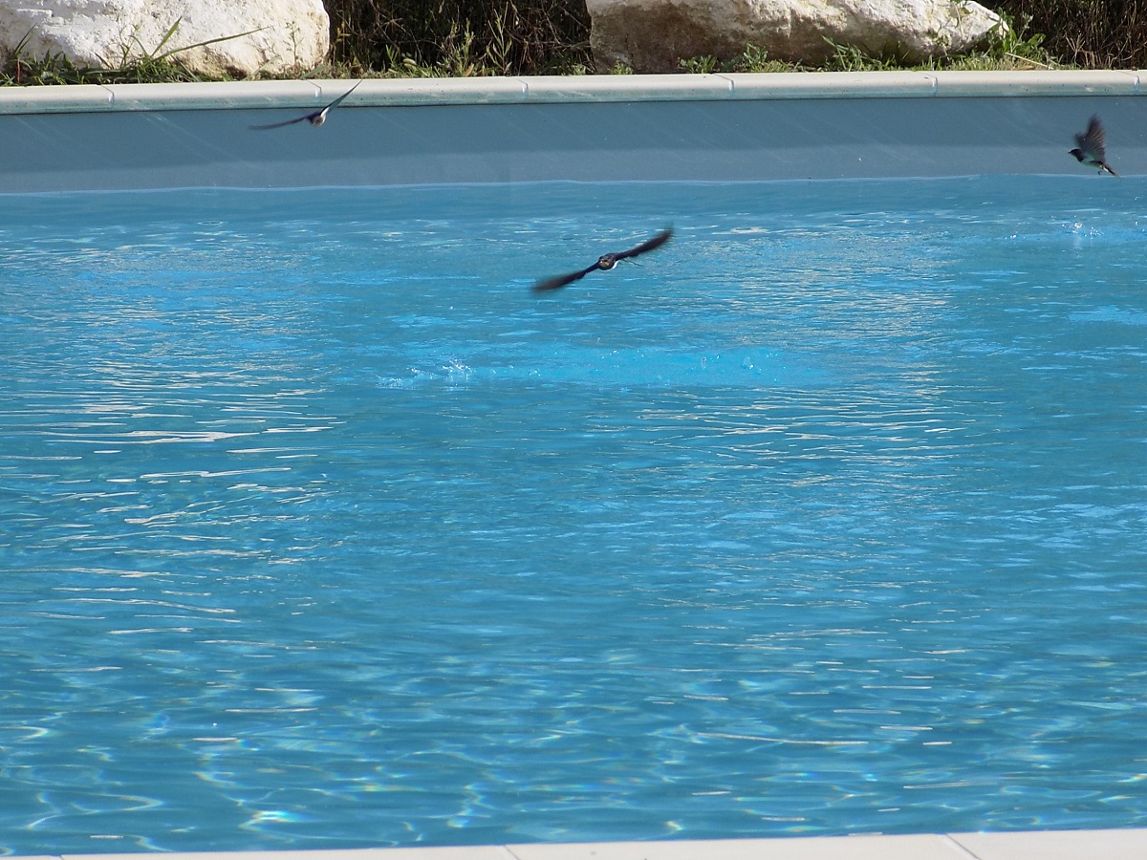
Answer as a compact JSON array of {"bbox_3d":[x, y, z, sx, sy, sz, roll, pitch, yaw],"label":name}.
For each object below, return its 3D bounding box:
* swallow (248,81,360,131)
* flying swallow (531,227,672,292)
[{"bbox_3d":[-0.607,-0.730,24.200,0.290,0.065,0.160,-23,0,14],"label":"swallow"},{"bbox_3d":[0.068,-0.350,21.800,0.320,0.050,0.170,-24,0,16],"label":"flying swallow"}]

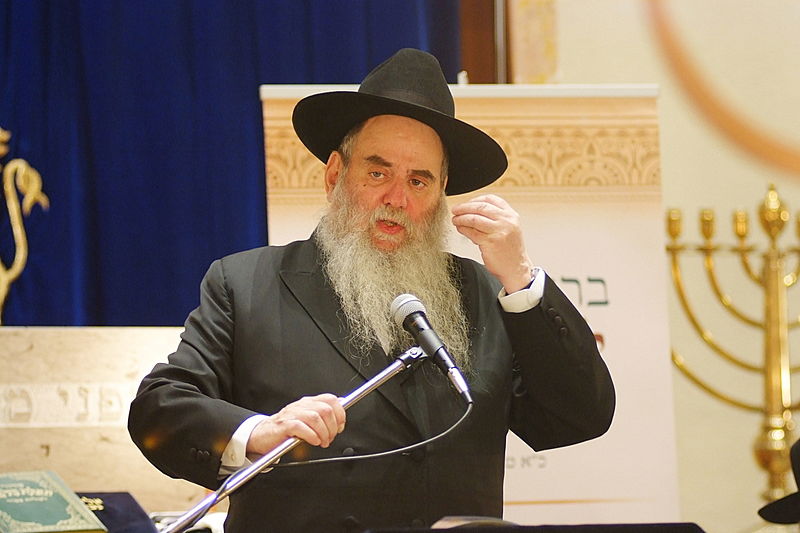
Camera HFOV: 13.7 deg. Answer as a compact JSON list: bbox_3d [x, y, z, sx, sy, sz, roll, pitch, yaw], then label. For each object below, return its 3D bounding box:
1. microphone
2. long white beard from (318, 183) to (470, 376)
[{"bbox_3d":[0.055,0.127,5.050,0.053,0.218,0.053,-34,-29,0],"label":"microphone"},{"bbox_3d":[-0.009,0.019,5.180,0.225,0.310,0.170,-6,-2,-11],"label":"long white beard"}]

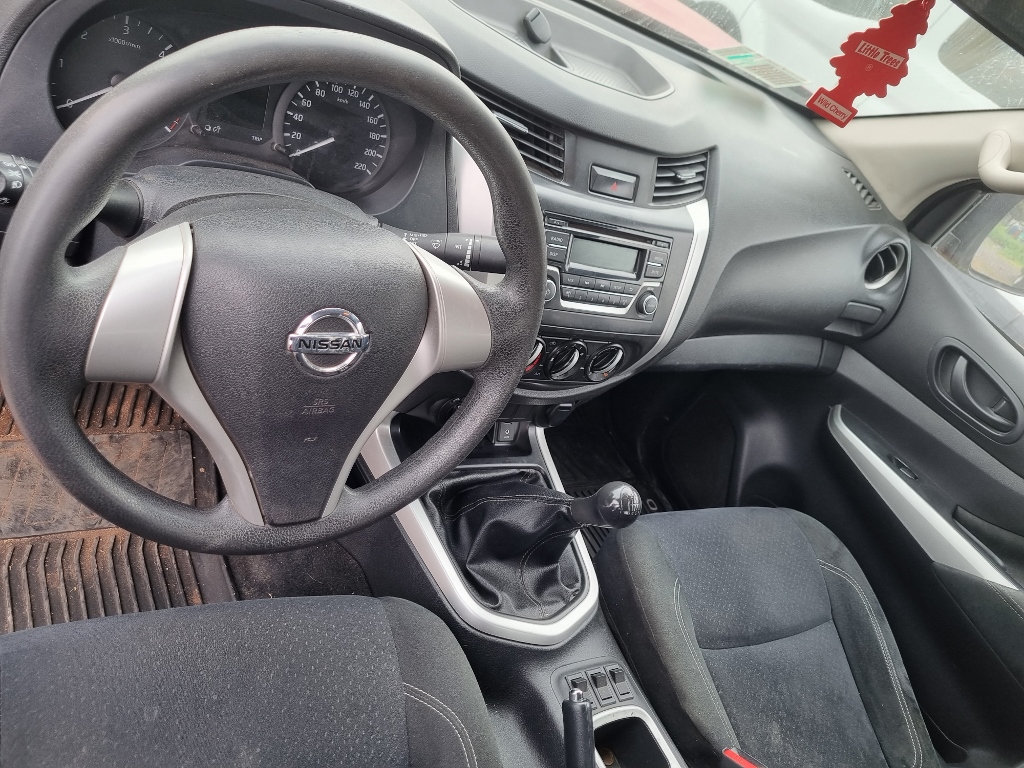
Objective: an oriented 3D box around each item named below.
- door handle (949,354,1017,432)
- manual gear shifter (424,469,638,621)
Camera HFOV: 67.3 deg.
[{"bbox_3d":[0.687,0.023,1.136,0.033,0.054,0.125,2,46,-35],"label":"door handle"},{"bbox_3d":[0.049,0.125,0.898,0.194,0.211,0.210,2,46,-35],"label":"manual gear shifter"}]

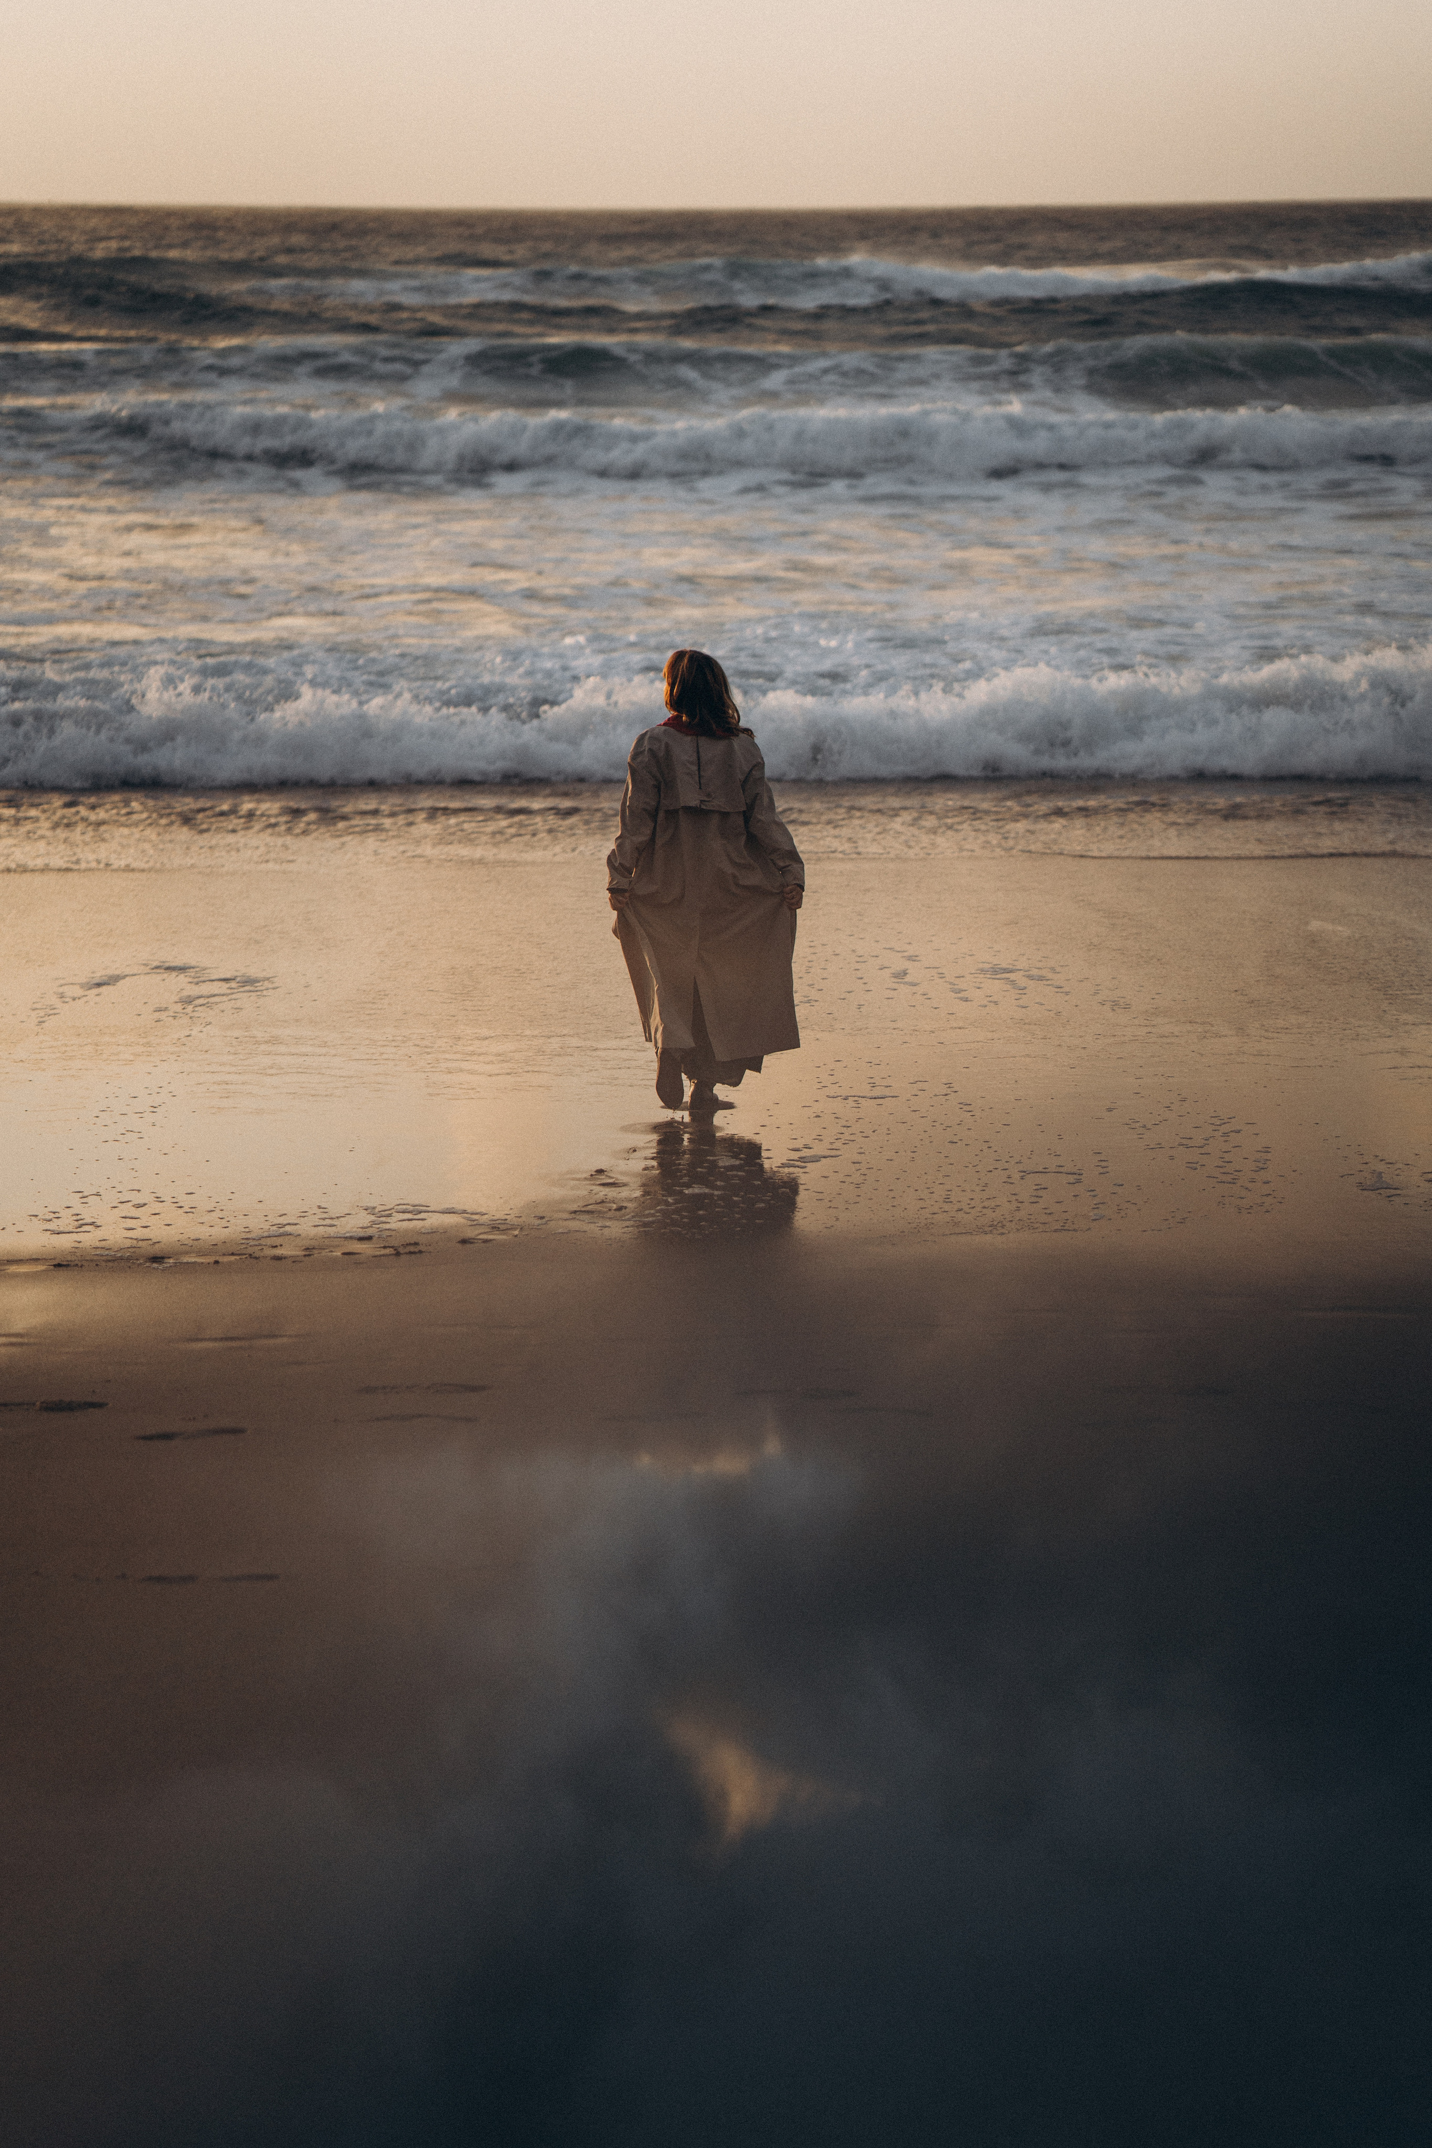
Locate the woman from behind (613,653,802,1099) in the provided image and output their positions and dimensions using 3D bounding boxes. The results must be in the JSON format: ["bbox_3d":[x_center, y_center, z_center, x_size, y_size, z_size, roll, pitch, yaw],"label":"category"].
[{"bbox_3d":[-0.036,-0.695,18.180,0.690,1.650,0.540,-1,10,-3],"label":"woman from behind"}]

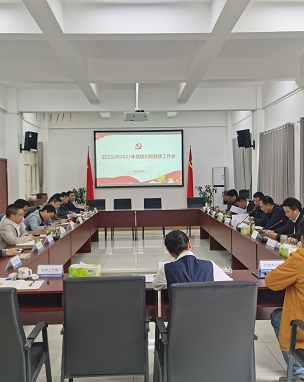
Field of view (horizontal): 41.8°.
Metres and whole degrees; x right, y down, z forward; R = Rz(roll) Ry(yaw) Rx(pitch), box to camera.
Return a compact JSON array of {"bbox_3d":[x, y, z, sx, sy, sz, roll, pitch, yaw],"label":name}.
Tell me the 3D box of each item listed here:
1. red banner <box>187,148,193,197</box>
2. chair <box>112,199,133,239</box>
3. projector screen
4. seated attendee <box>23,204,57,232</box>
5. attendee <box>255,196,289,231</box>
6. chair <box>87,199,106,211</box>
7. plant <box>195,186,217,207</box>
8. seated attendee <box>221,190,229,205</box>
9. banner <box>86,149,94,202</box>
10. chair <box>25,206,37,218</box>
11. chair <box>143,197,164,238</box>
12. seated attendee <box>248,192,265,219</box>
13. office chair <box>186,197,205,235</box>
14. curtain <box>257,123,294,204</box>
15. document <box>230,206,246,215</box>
[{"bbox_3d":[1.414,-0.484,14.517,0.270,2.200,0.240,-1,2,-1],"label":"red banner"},{"bbox_3d":[-0.736,0.719,10.171,0.570,0.990,0.630,-1,2,-1],"label":"chair"},{"bbox_3d":[-0.477,-1.209,15.161,3.400,2.170,0.060,-1,2,-1],"label":"projector screen"},{"bbox_3d":[-1.957,0.811,6.476,0.770,1.150,0.560,-1,2,7],"label":"seated attendee"},{"bbox_3d":[1.982,0.717,6.209,0.760,1.250,0.570,-1,2,-11],"label":"attendee"},{"bbox_3d":[-1.403,0.733,10.161,0.570,0.990,0.630,-1,2,-1],"label":"chair"},{"bbox_3d":[1.863,0.325,13.452,0.720,1.100,0.700,-1,2,-1],"label":"plant"},{"bbox_3d":[1.913,0.610,9.236,0.750,1.260,0.550,-1,2,-10],"label":"seated attendee"},{"bbox_3d":[-1.738,-0.325,11.249,0.300,1.790,0.260,-1,2,-2],"label":"banner"},{"bbox_3d":[-2.129,0.824,8.000,0.630,0.990,0.570,-1,2,-1],"label":"chair"},{"bbox_3d":[0.040,0.703,10.183,0.570,0.990,0.630,-1,2,-1],"label":"chair"},{"bbox_3d":[1.997,0.669,7.038,0.750,1.290,0.550,-1,2,-11],"label":"seated attendee"},{"bbox_3d":[1.241,0.699,10.691,0.570,1.000,0.620,-1,2,-5],"label":"office chair"},{"bbox_3d":[3.136,-0.313,10.148,0.160,2.550,2.700,-1,2,-1],"label":"curtain"},{"bbox_3d":[1.519,0.372,6.993,0.297,0.015,0.210,15,25,-1],"label":"document"}]

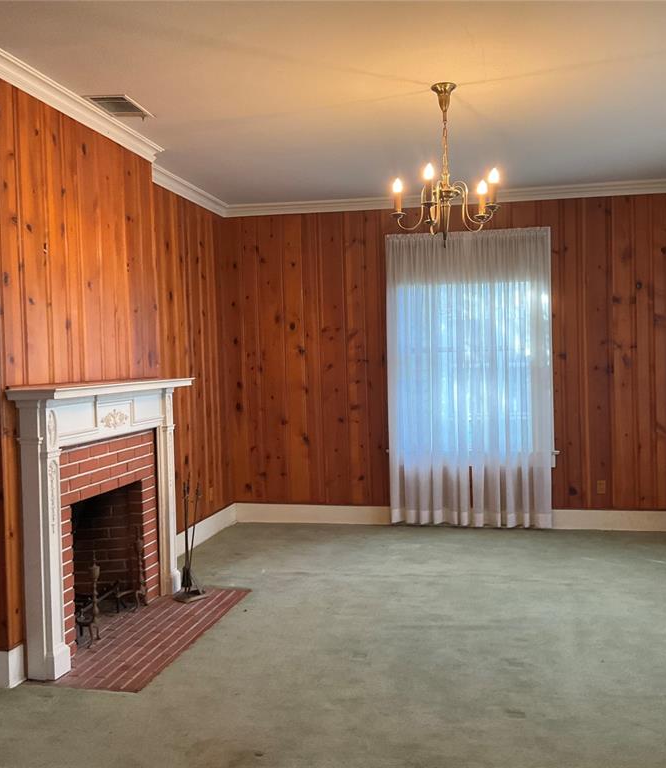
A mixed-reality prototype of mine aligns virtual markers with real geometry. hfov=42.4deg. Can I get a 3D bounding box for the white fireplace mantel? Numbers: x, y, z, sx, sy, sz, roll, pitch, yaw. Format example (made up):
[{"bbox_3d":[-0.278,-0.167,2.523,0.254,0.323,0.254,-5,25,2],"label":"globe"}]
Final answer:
[{"bbox_3d":[-1.162,0.666,4.680,0.247,1.341,1.746,-1,1,11],"label":"white fireplace mantel"}]

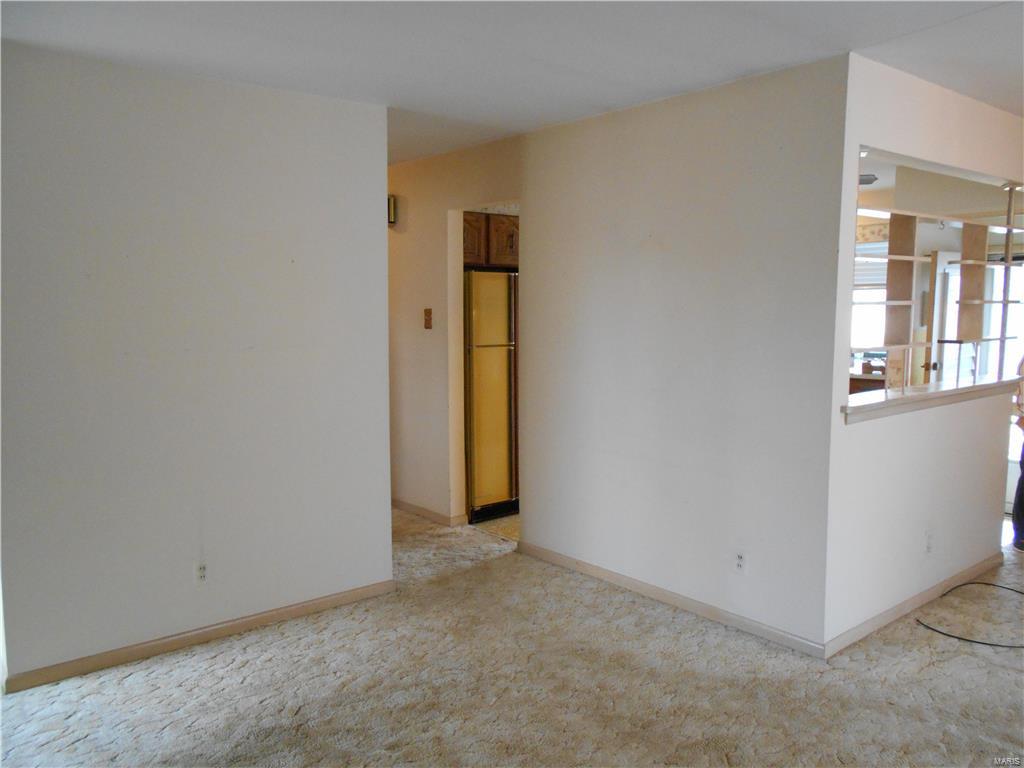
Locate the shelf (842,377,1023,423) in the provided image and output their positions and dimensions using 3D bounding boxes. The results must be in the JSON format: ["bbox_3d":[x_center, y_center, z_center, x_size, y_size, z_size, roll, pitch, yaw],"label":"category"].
[{"bbox_3d":[2.037,0.057,3.773,1.935,0.074,0.213,-5,8,-38],"label":"shelf"}]

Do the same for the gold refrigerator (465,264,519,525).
[{"bbox_3d":[-0.151,0.052,5.596,0.830,1.690,0.730,-5,8,-38],"label":"gold refrigerator"}]

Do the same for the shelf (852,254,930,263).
[{"bbox_3d":[1.616,-0.551,3.356,0.730,0.022,0.112,-5,8,-38],"label":"shelf"}]

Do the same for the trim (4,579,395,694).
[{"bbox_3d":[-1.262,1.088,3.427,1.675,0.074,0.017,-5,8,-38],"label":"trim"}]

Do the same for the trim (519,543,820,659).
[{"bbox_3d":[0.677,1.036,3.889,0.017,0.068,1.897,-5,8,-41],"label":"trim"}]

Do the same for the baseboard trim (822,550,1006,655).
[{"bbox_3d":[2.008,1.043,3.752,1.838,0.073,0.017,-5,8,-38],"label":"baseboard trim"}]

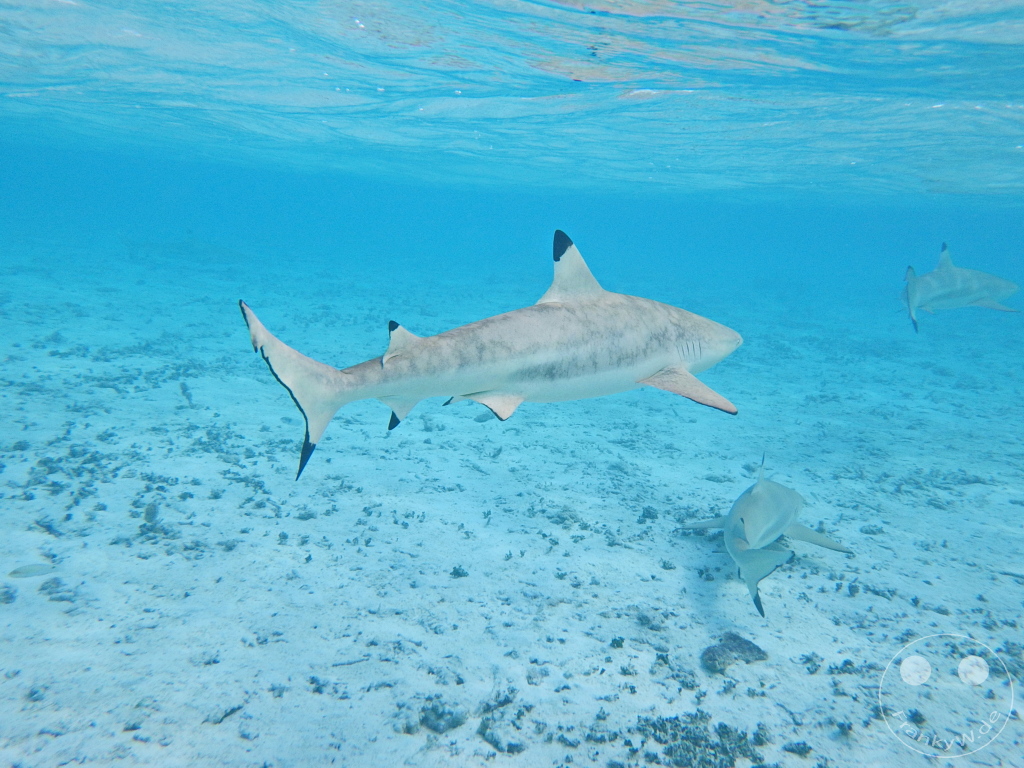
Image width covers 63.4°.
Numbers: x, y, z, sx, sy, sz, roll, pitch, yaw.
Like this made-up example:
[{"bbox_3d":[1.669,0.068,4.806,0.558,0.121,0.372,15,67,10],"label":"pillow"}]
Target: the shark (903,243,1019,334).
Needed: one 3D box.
[{"bbox_3d":[2.776,-0.607,5.097,1.200,0.500,0.460,-3,13,-26],"label":"shark"}]

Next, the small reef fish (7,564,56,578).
[{"bbox_3d":[-1.398,0.548,2.420,0.145,0.040,0.022,-1,12,-17],"label":"small reef fish"}]

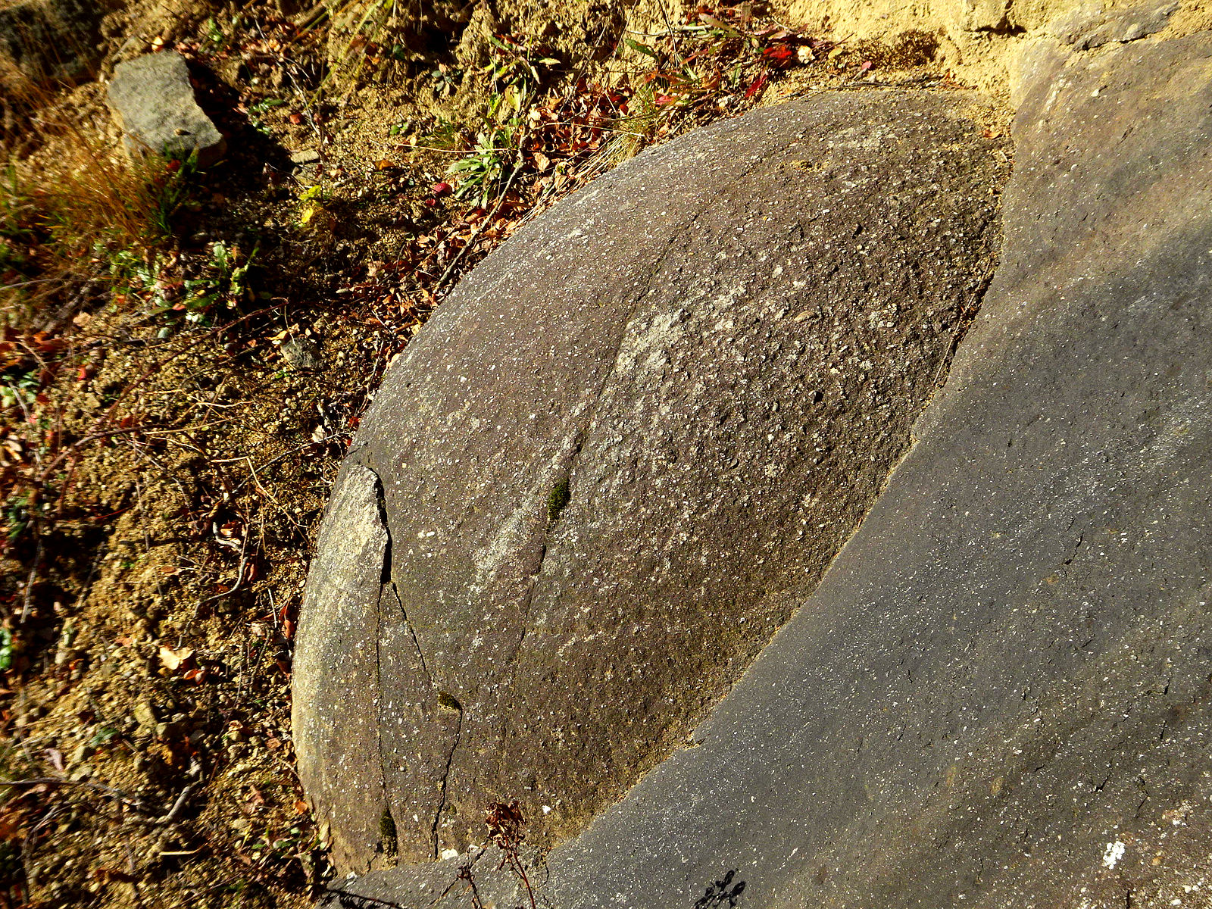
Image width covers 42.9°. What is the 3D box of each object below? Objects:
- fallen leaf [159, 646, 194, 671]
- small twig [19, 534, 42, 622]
[{"bbox_3d":[-0.589,0.280,2.112,0.048,0.014,0.042,-6,41,0],"label":"fallen leaf"},{"bbox_3d":[-0.841,0.185,2.257,0.010,0.010,0.169,-8,41,-3],"label":"small twig"}]

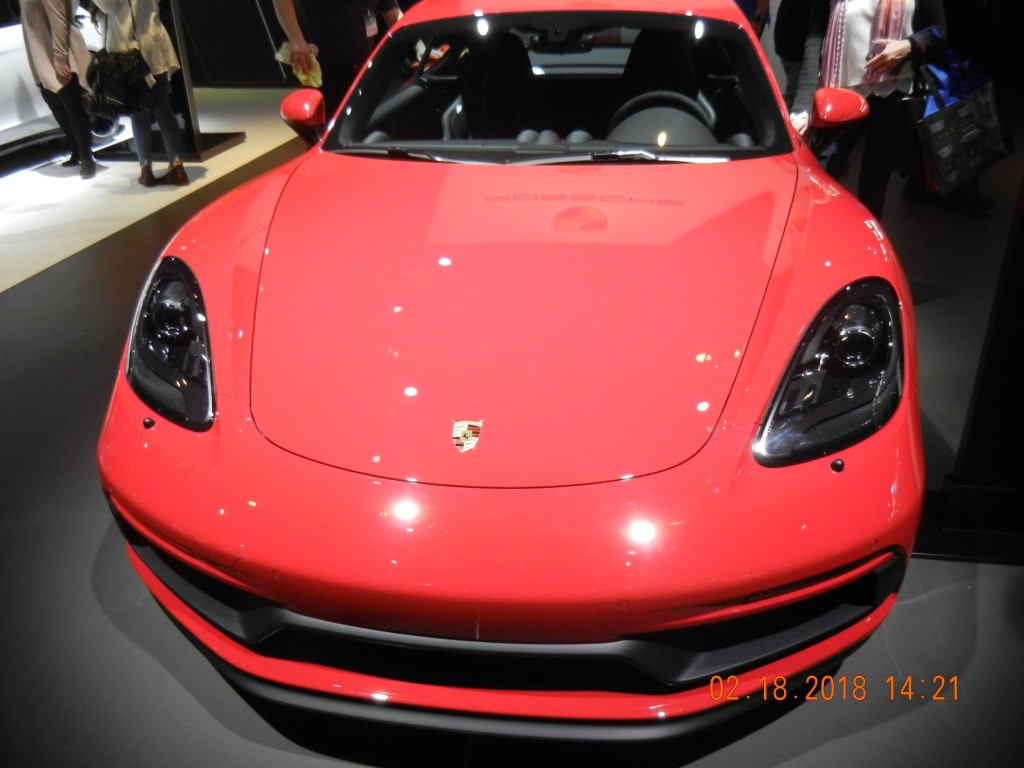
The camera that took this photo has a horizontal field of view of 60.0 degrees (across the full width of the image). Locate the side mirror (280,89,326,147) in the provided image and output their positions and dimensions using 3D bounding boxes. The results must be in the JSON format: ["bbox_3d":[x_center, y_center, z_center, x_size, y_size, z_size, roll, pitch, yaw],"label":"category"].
[{"bbox_3d":[-0.721,-0.949,3.098,0.188,0.160,0.135,3,26,8],"label":"side mirror"}]

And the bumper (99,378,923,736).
[{"bbox_3d":[-0.077,0.316,1.714,1.730,0.510,0.570,3,26,8],"label":"bumper"}]

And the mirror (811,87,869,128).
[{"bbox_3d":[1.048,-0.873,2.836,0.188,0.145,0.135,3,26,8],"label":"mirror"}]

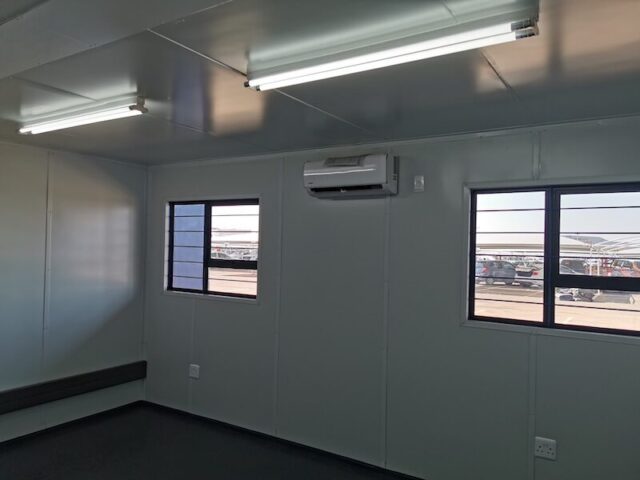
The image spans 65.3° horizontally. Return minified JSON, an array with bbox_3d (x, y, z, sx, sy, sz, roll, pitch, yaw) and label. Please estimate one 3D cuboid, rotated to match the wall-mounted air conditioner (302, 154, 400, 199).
[{"bbox_3d":[0.230,-0.472,3.792,0.700,0.285,0.205,1,-1,32],"label":"wall-mounted air conditioner"}]

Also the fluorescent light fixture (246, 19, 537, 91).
[{"bbox_3d":[0.193,-0.713,1.921,1.200,0.090,0.110,1,-1,32],"label":"fluorescent light fixture"}]

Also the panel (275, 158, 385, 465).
[{"bbox_3d":[0.086,0.488,4.013,1.020,2.380,0.050,1,-1,32],"label":"panel"}]

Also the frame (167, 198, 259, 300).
[{"bbox_3d":[-1.026,0.072,4.770,1.190,0.895,0.060,1,-1,32],"label":"frame"}]

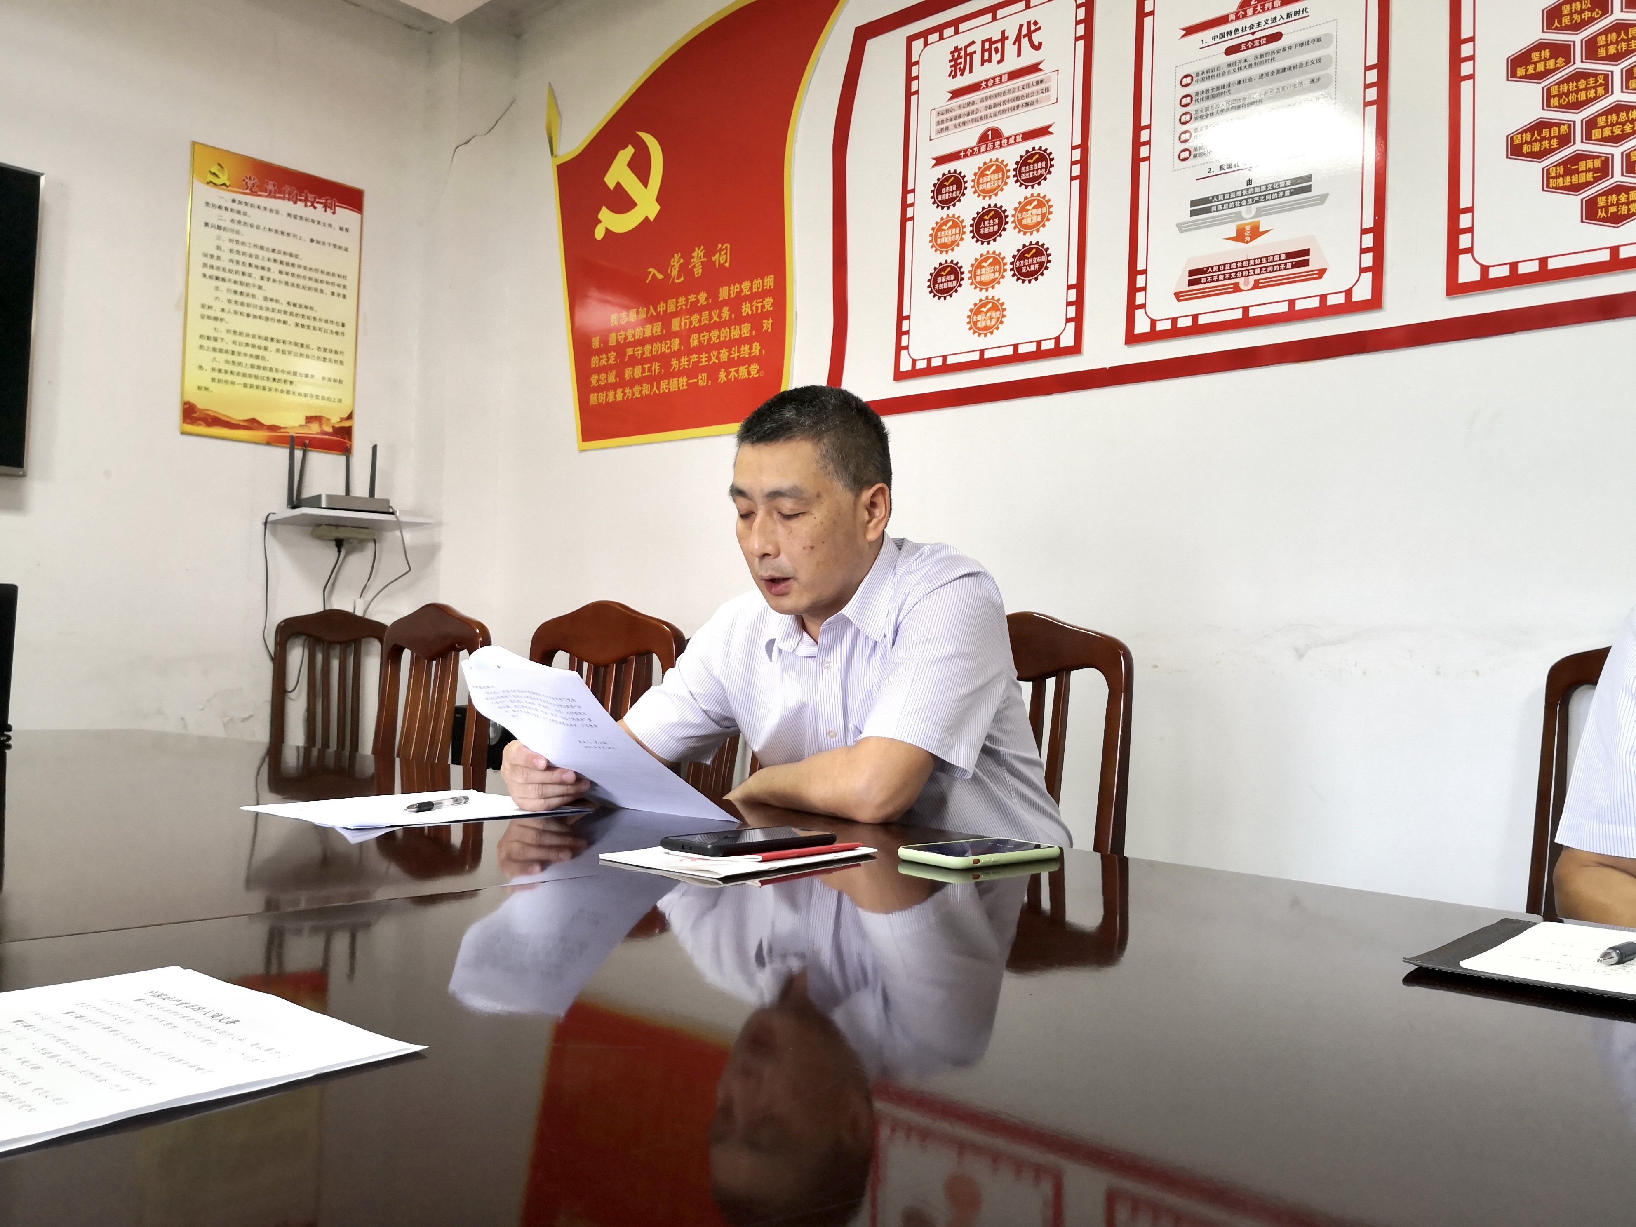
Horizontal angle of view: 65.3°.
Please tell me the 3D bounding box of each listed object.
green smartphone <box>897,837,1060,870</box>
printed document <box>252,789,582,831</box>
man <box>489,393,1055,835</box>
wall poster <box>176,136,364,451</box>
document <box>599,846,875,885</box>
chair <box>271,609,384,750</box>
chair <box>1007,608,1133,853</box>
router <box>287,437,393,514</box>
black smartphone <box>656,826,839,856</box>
[{"bbox_3d":[0.151,0.223,1.189,0.152,0.011,0.078,3,-3,-40],"label":"green smartphone"},{"bbox_3d":[-0.440,0.215,1.417,0.235,0.006,0.300,0,-3,39],"label":"printed document"},{"bbox_3d":[0.011,0.357,1.578,0.489,1.262,0.679,0,-3,41],"label":"man"},{"bbox_3d":[-1.405,-0.798,3.316,0.012,0.728,0.458,0,-3,41],"label":"wall poster"},{"bbox_3d":[-0.067,0.215,1.149,0.137,0.010,0.203,0,-3,38],"label":"document"},{"bbox_3d":[-1.138,0.503,3.142,0.400,1.010,0.470,4,-3,-42],"label":"chair"},{"bbox_3d":[0.168,0.492,1.705,0.400,1.010,0.470,0,-3,38],"label":"chair"},{"bbox_3d":[-1.223,-0.355,3.305,0.125,0.190,0.200,0,-3,41],"label":"router"},{"bbox_3d":[-0.061,0.206,1.158,0.154,0.009,0.076,4,-3,-44],"label":"black smartphone"}]

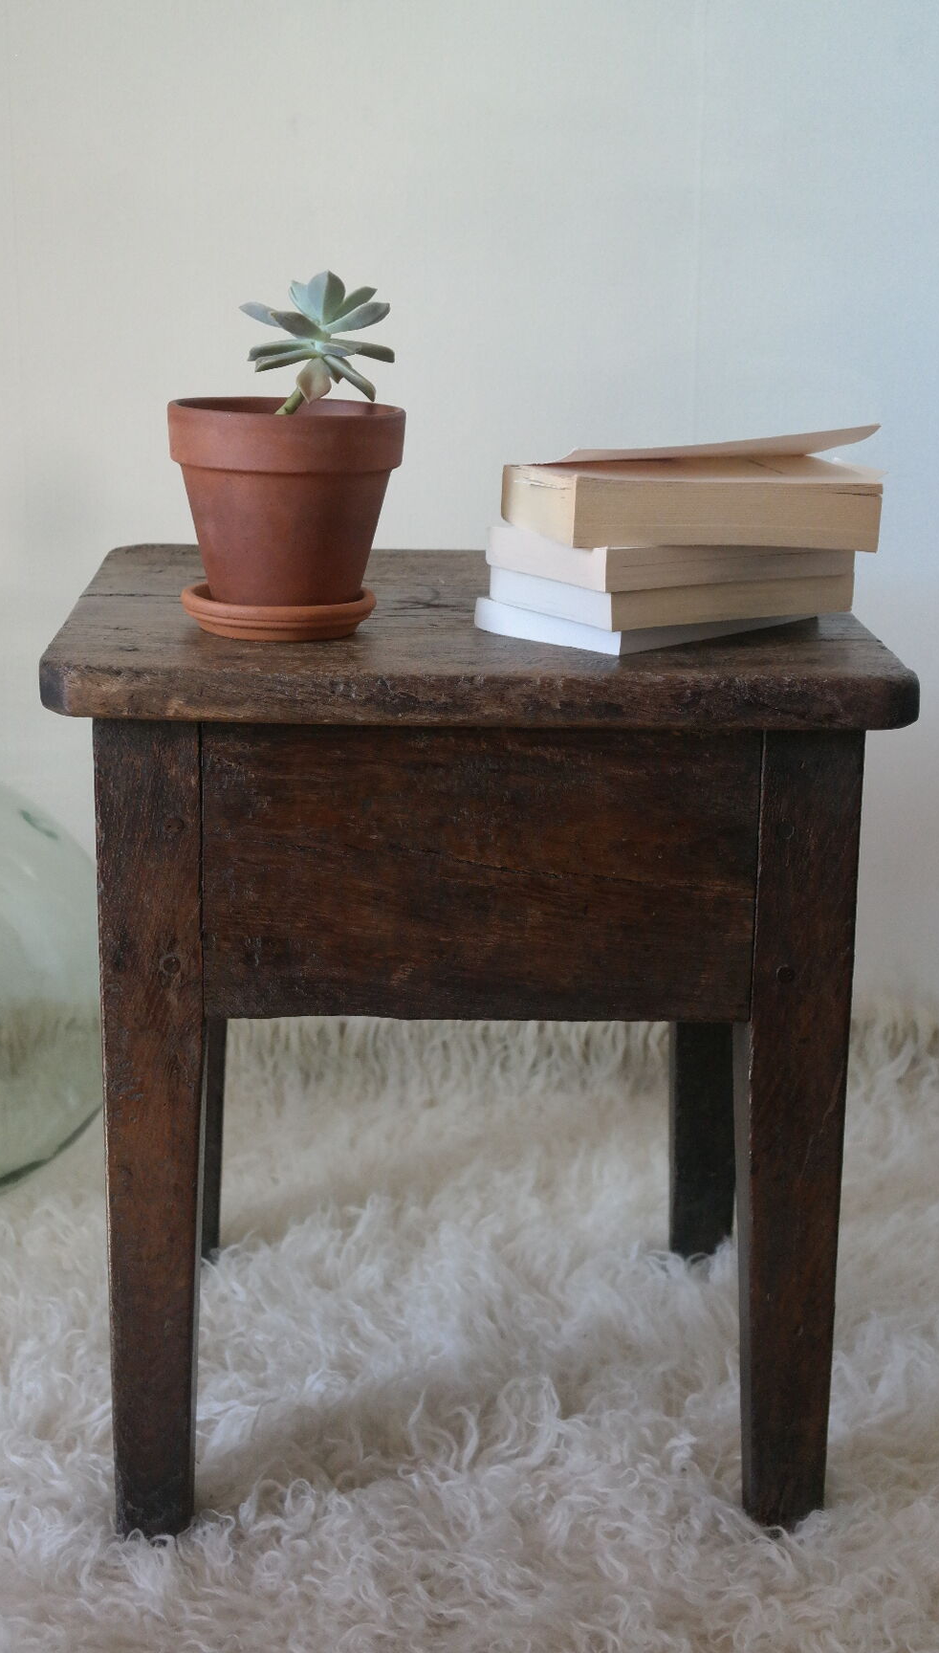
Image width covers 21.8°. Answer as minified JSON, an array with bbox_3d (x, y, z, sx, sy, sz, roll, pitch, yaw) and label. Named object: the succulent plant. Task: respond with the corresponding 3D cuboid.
[{"bbox_3d":[-0.090,-0.284,1.450,0.089,0.092,0.088,1,15,0],"label":"succulent plant"}]

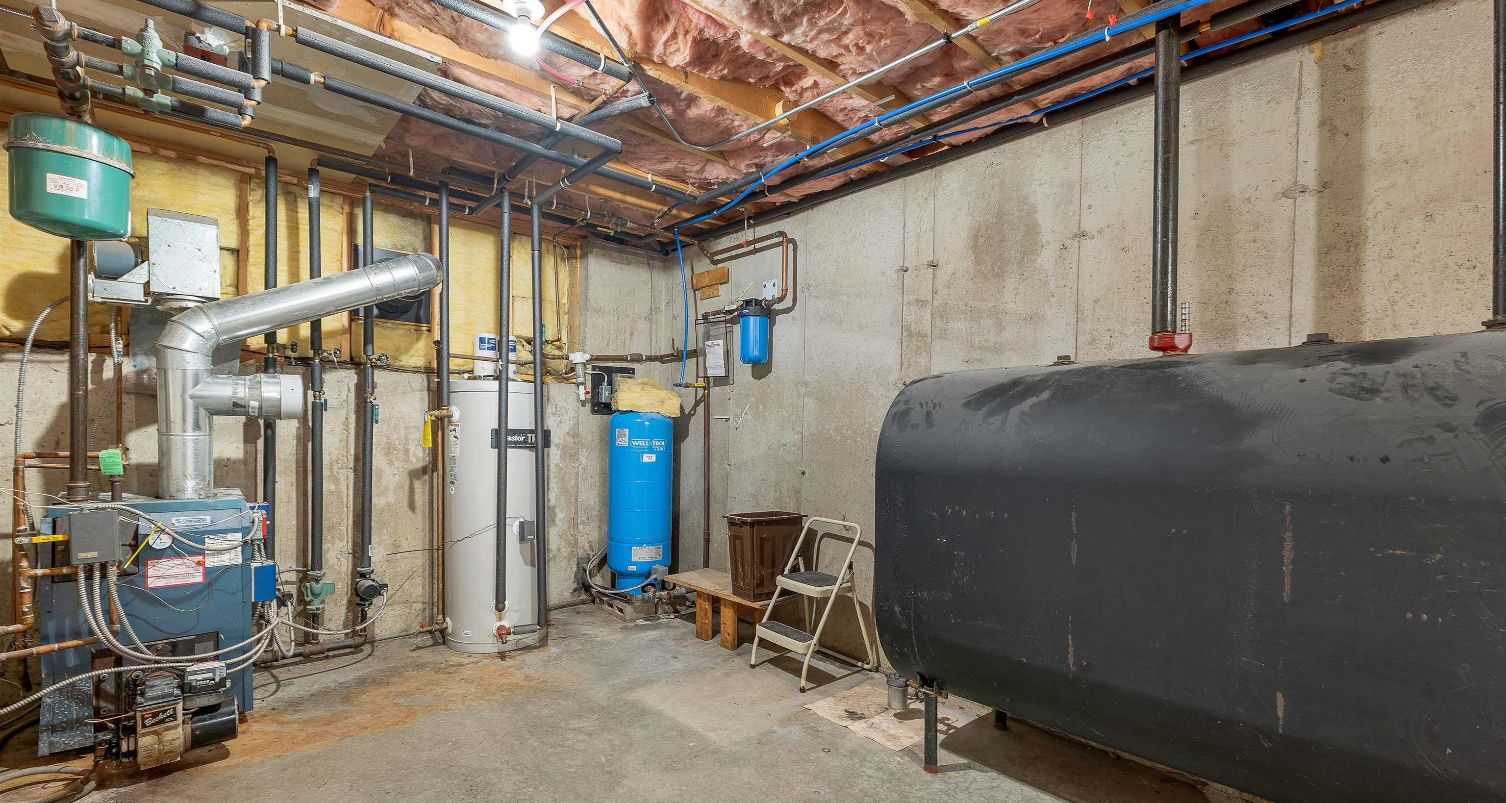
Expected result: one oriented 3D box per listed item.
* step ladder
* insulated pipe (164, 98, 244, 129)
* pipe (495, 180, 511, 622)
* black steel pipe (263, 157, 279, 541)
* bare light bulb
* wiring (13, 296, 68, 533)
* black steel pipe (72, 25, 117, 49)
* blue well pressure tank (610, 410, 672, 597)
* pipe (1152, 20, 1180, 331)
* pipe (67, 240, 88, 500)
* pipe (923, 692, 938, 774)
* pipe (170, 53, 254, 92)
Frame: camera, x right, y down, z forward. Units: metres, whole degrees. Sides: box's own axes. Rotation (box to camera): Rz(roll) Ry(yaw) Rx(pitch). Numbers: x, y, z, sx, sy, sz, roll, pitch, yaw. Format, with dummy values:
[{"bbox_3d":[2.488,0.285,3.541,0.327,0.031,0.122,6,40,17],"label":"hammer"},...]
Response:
[{"bbox_3d":[0.269,0.905,2.945,0.460,0.680,0.400,1,-1,-42],"label":"step ladder"},{"bbox_3d":[-1.744,-0.919,2.000,0.190,0.043,0.043,1,-1,-42],"label":"insulated pipe"},{"bbox_3d":[-1.211,0.006,3.050,0.045,2.060,0.045,1,-1,-22],"label":"pipe"},{"bbox_3d":[-2.236,-0.191,2.910,0.045,1.900,0.045,1,-1,-42],"label":"black steel pipe"},{"bbox_3d":[-0.604,-0.959,1.660,0.068,0.098,0.068,1,-1,-17],"label":"bare light bulb"},{"bbox_3d":[-2.634,0.048,2.320,0.130,0.860,0.170,1,-1,-42],"label":"wiring"},{"bbox_3d":[-1.696,-0.942,1.620,0.088,0.034,0.034,1,-1,-42],"label":"black steel pipe"},{"bbox_3d":[-0.692,0.575,3.870,0.390,1.170,0.390,1,-1,-14],"label":"blue well pressure tank"},{"bbox_3d":[1.206,-0.656,1.830,0.060,0.940,0.060,0,-1,45],"label":"pipe"},{"bbox_3d":[-2.364,-0.109,2.200,0.044,0.930,0.044,1,-1,-42],"label":"pipe"},{"bbox_3d":[0.580,1.079,2.050,0.044,0.272,0.044,0,-1,45],"label":"pipe"},{"bbox_3d":[-1.548,-0.945,1.800,0.185,0.043,0.043,1,-1,-42],"label":"pipe"}]

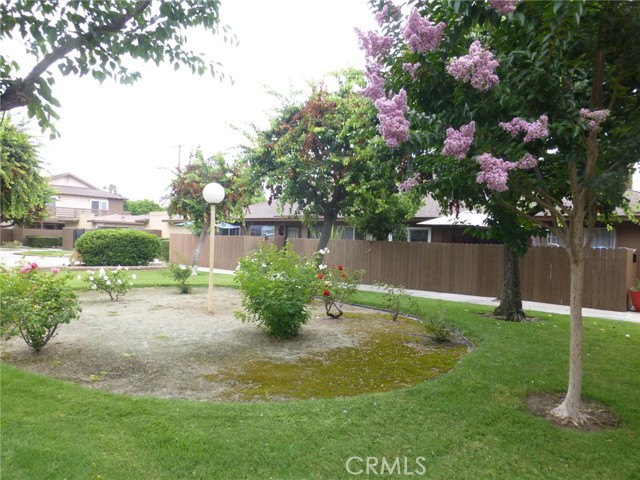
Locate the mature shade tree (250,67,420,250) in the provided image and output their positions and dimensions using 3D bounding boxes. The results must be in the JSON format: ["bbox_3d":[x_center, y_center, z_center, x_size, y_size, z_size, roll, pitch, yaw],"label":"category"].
[{"bbox_3d":[0.402,-1.815,13.200,5.300,6.575,5.000,1,1,2],"label":"mature shade tree"}]

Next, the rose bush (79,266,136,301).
[{"bbox_3d":[-5.460,1.118,11.400,1.450,0.874,1.200,0,1,-26],"label":"rose bush"}]

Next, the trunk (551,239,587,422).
[{"bbox_3d":[2.530,0.938,4.500,0.330,1.785,0.330,1,2,29],"label":"trunk"}]

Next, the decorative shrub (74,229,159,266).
[{"bbox_3d":[-10.269,0.355,22.500,4.200,1.876,3.200,2,2,40],"label":"decorative shrub"}]

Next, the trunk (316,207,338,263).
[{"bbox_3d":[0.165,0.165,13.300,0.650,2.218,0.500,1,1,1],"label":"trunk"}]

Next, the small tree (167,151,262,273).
[{"bbox_3d":[-4.090,-1.056,17.200,3.700,4.826,3.600,0,1,-13],"label":"small tree"}]

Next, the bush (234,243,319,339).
[{"bbox_3d":[-0.775,0.881,7.900,1.480,1.674,1.400,1,1,-6],"label":"bush"}]

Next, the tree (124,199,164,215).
[{"bbox_3d":[-23.462,-2.698,60.000,6.500,5.693,6.200,0,1,-21],"label":"tree"}]

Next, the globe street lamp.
[{"bbox_3d":[-2.363,0.166,9.800,0.480,2.871,0.480,0,1,-14],"label":"globe street lamp"}]

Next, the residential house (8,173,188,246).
[{"bbox_3d":[-23.073,-3.093,45.000,9.500,7.505,14.000,2,2,36],"label":"residential house"}]

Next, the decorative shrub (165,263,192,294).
[{"bbox_3d":[-4.036,1.088,12.700,0.800,0.887,0.750,0,1,-18],"label":"decorative shrub"}]

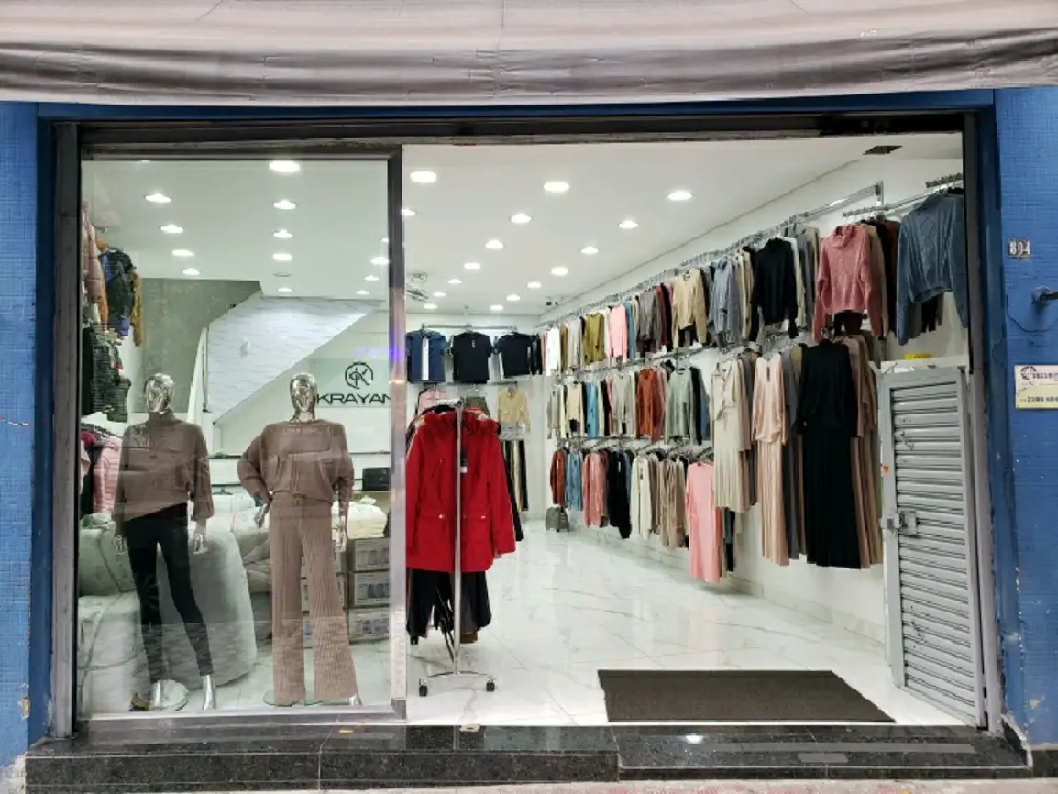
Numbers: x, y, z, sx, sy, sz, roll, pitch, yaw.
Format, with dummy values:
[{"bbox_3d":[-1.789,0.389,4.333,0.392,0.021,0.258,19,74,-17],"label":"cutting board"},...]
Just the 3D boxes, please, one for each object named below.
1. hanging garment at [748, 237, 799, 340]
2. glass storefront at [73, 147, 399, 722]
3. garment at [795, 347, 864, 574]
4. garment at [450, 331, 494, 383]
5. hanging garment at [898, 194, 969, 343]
[{"bbox_3d":[1.810,-0.791,5.888,0.120,0.695,0.450,0,-3,-32],"label":"hanging garment"},{"bbox_3d":[-1.442,0.175,3.945,1.650,2.814,0.080,-1,-2,2],"label":"glass storefront"},{"bbox_3d":[1.996,0.379,5.309,0.130,1.450,0.460,0,-3,-31],"label":"garment"},{"bbox_3d":[-0.846,-0.587,11.716,0.590,0.768,0.150,-1,-3,-8],"label":"garment"},{"bbox_3d":[2.198,-0.700,4.322,0.480,0.840,0.180,0,-2,-16],"label":"hanging garment"}]

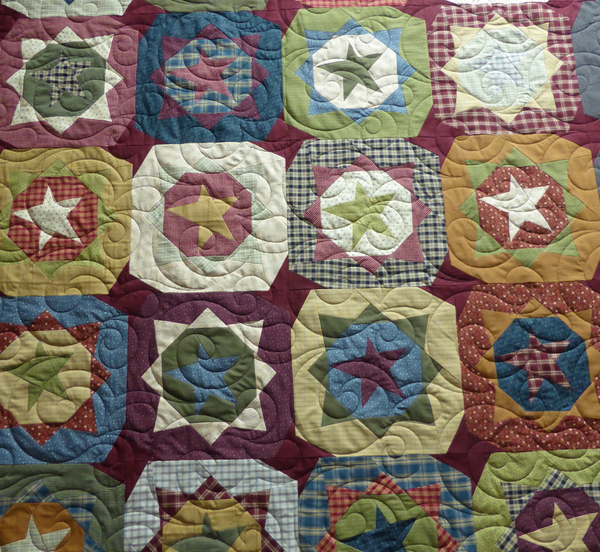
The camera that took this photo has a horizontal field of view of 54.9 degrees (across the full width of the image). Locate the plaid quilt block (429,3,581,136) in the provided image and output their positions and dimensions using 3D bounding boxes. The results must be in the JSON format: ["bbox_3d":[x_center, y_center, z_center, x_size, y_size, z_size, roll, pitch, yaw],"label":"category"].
[{"bbox_3d":[0.489,-0.497,1.394,0.345,0.017,0.345,-2,77,0],"label":"plaid quilt block"}]

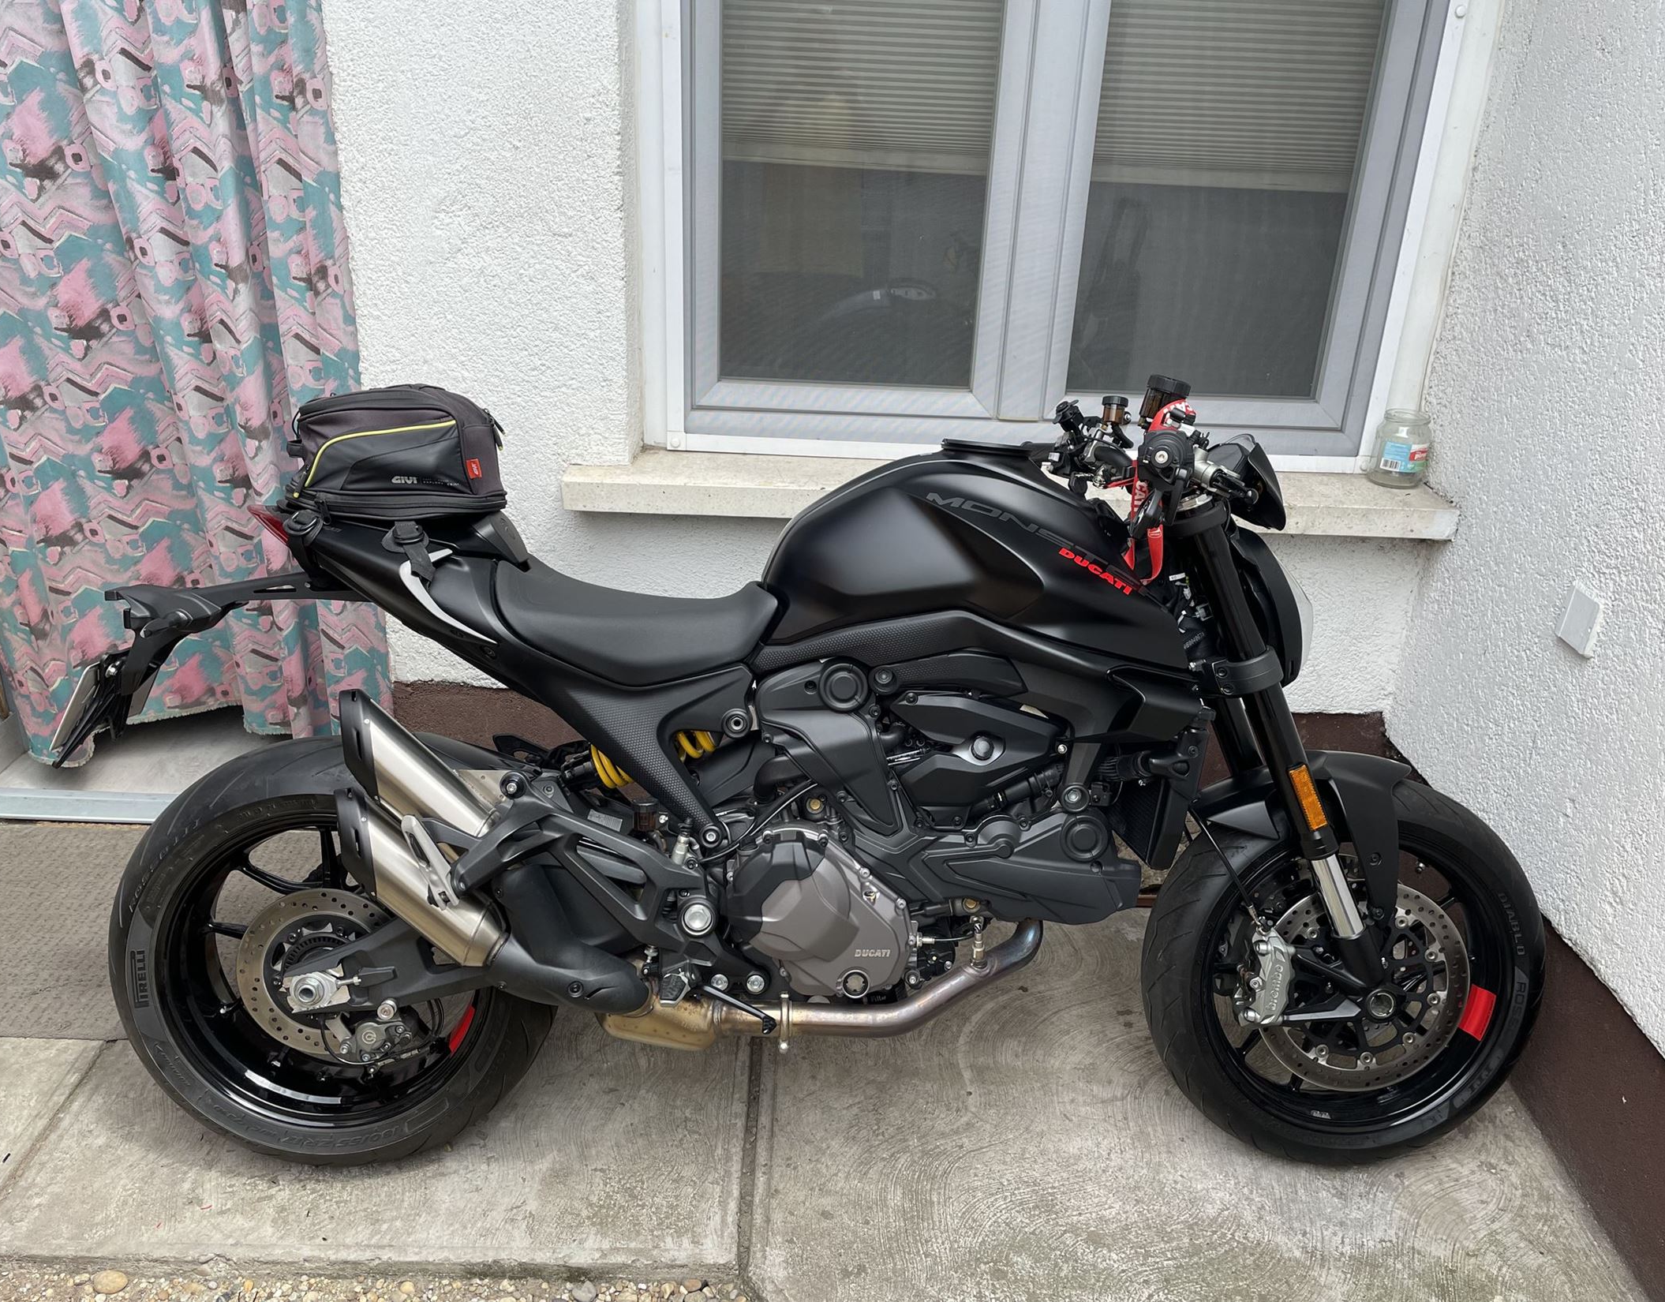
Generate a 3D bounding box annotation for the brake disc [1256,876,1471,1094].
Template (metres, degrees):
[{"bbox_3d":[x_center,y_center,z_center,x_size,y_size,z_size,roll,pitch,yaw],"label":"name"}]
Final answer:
[{"bbox_3d":[0.780,0.493,1.926,0.320,0.320,0.022,2,5,-1],"label":"brake disc"}]

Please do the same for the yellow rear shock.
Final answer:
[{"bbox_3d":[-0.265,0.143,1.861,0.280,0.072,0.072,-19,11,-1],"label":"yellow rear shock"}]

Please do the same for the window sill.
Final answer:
[{"bbox_3d":[0.329,-0.300,2.489,1.645,0.056,0.215,2,24,-1],"label":"window sill"}]

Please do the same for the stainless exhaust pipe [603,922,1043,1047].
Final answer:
[{"bbox_3d":[-0.011,0.479,1.879,0.640,0.195,0.150,1,10,-4],"label":"stainless exhaust pipe"}]

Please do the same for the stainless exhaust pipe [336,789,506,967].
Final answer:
[{"bbox_3d":[-0.543,0.298,1.694,0.290,0.100,0.095,40,5,-10],"label":"stainless exhaust pipe"}]

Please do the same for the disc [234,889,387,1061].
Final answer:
[{"bbox_3d":[-0.692,0.443,1.796,0.245,0.245,0.018,0,10,-5],"label":"disc"}]

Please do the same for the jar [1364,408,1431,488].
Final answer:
[{"bbox_3d":[1.101,-0.392,2.528,0.100,0.136,0.100,2,24,-1],"label":"jar"}]

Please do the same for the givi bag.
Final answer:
[{"bbox_3d":[-0.575,-0.273,1.764,0.265,0.180,0.215,1,10,-4],"label":"givi bag"}]

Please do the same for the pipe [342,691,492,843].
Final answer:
[{"bbox_3d":[-0.531,0.169,1.674,0.285,0.105,0.095,40,5,-10],"label":"pipe"}]

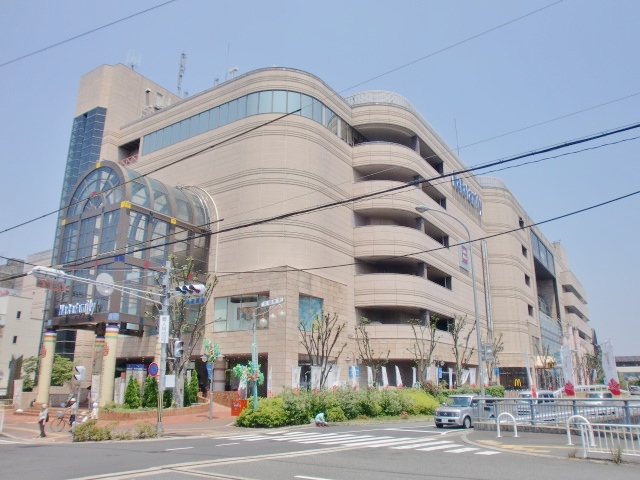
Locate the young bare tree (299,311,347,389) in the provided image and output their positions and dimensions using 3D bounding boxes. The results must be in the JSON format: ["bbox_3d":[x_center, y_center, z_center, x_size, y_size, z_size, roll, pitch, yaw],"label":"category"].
[{"bbox_3d":[0.172,8.017,35.674,3.000,6.330,3.300,0,-16,0],"label":"young bare tree"}]

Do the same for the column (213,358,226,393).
[{"bbox_3d":[-9.370,13.078,48.266,1.200,3.960,1.200,10,-19,-32],"label":"column"}]

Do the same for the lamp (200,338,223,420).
[{"bbox_3d":[-7.434,9.613,35.729,1.400,5.350,0.600,-2,-17,8],"label":"lamp"}]

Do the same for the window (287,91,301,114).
[{"bbox_3d":[-2.537,-13.534,50.854,1.415,2.493,0.120,6,-17,-17],"label":"window"}]

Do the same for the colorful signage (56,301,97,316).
[{"bbox_3d":[-19.954,5.645,42.368,5.300,1.131,0.400,-10,-20,32],"label":"colorful signage"}]

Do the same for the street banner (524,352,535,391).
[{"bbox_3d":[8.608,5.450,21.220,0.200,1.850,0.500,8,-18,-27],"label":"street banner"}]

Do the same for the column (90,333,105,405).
[{"bbox_3d":[-17.327,9.930,40.109,0.820,5.080,0.820,-10,-19,32],"label":"column"}]

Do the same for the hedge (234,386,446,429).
[{"bbox_3d":[1.831,10.719,33.540,14.600,2.000,3.200,14,-21,-38],"label":"hedge"}]

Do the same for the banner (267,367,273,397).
[{"bbox_3d":[-2.956,8.334,30.378,0.120,1.740,0.500,-9,-18,29],"label":"banner"}]

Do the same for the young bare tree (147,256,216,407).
[{"bbox_3d":[-10.140,6.544,38.180,4.800,11.140,5.200,0,-16,0],"label":"young bare tree"}]

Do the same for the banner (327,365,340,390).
[{"bbox_3d":[0.865,8.905,33.126,0.620,1.720,0.120,2,-16,-5],"label":"banner"}]

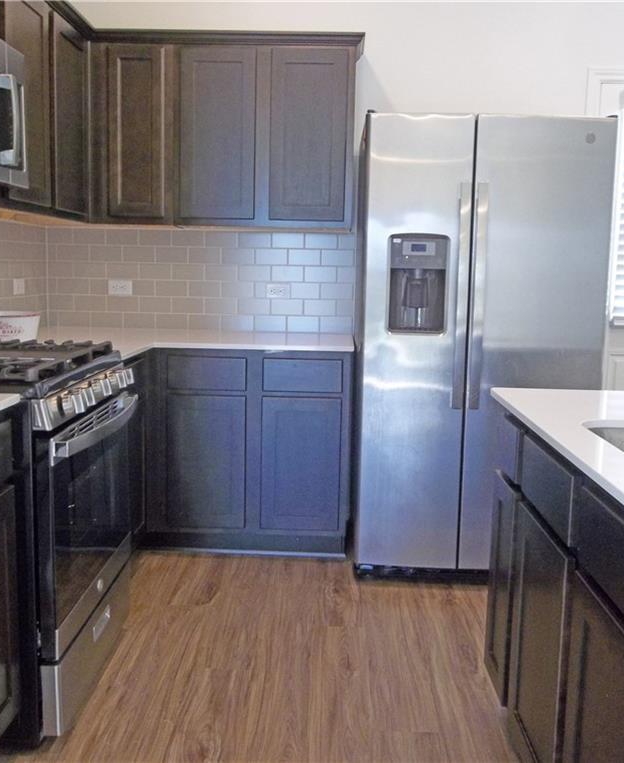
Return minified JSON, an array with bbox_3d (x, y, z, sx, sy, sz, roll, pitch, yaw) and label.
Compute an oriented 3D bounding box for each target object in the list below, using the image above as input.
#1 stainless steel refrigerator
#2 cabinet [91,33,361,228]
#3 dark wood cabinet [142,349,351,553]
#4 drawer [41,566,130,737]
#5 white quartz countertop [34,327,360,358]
[{"bbox_3d":[0.632,-0.124,3.309,0.870,1.765,0.835,1,8,1],"label":"stainless steel refrigerator"},{"bbox_3d":[-0.371,-1.061,3.476,1.167,0.790,0.345,1,8,1],"label":"cabinet"},{"bbox_3d":[-0.256,0.273,3.532,0.837,0.880,0.620,1,8,1],"label":"dark wood cabinet"},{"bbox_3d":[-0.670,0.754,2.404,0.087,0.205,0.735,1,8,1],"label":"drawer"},{"bbox_3d":[-0.547,-0.146,3.251,1.450,0.036,1.070,1,8,1],"label":"white quartz countertop"}]

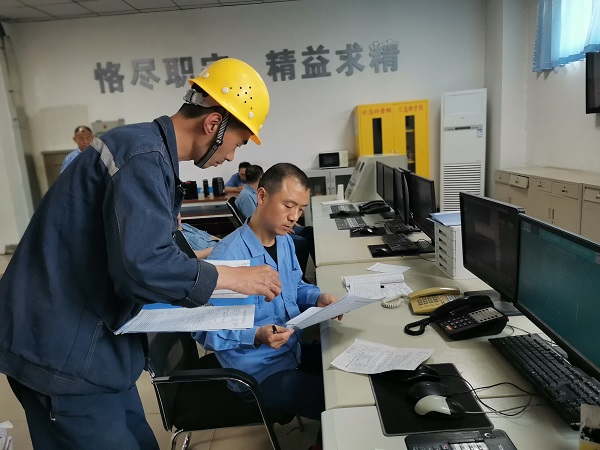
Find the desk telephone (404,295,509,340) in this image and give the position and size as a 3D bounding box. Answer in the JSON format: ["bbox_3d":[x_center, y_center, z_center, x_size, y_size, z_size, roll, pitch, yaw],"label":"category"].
[{"bbox_3d":[0.583,0.309,1.581,0.215,0.098,0.200,-6,12,-8],"label":"desk telephone"}]

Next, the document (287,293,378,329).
[{"bbox_3d":[0.104,0.296,1.544,0.280,0.040,0.195,-17,4,-26],"label":"document"}]

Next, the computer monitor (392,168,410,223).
[{"bbox_3d":[0.729,-0.183,3.151,0.190,0.410,0.490,-3,12,5],"label":"computer monitor"}]

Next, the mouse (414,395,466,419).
[{"bbox_3d":[0.347,0.449,1.113,0.107,0.036,0.060,-2,12,12],"label":"mouse"}]

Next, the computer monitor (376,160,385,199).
[{"bbox_3d":[0.770,-0.381,4.184,0.190,0.385,0.480,-4,12,2],"label":"computer monitor"}]

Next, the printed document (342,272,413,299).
[{"bbox_3d":[0.356,0.265,2.070,0.290,0.030,0.230,-4,11,2],"label":"printed document"}]

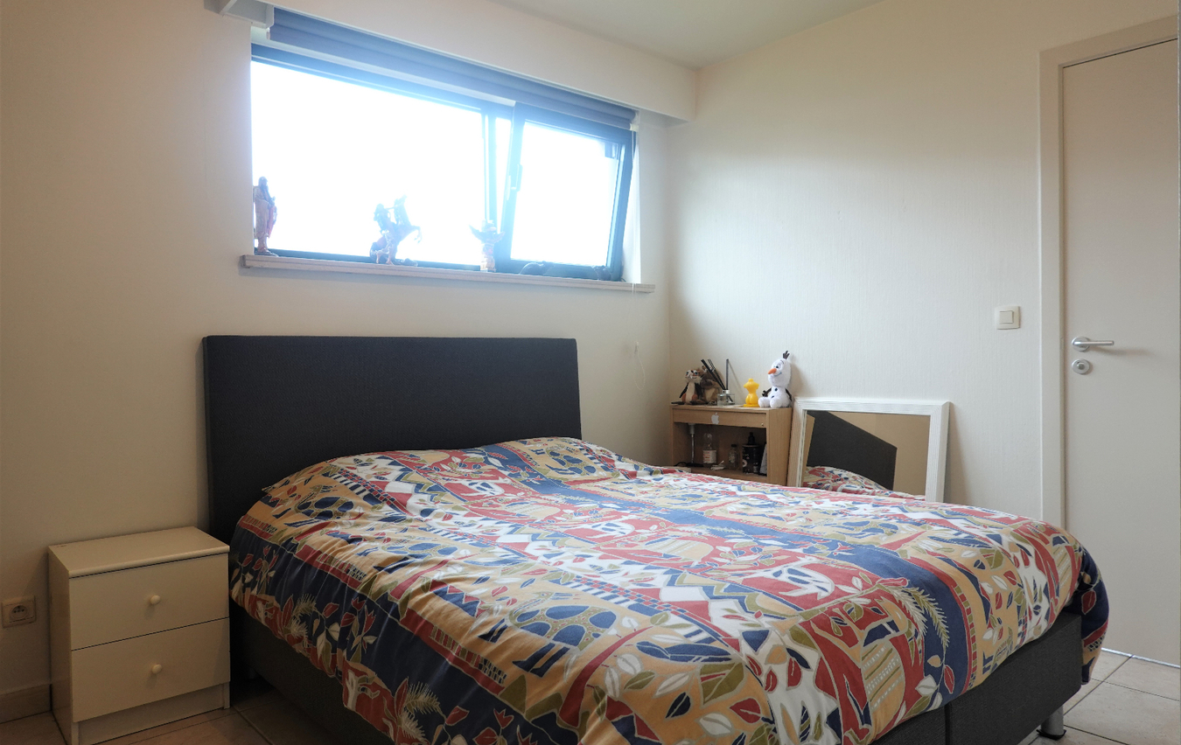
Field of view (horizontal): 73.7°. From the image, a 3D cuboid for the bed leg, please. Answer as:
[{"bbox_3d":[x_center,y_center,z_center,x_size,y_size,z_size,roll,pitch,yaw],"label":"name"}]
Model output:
[{"bbox_3d":[1.234,0.907,2.104,0.062,0.117,0.062,-2,1,-41],"label":"bed leg"}]

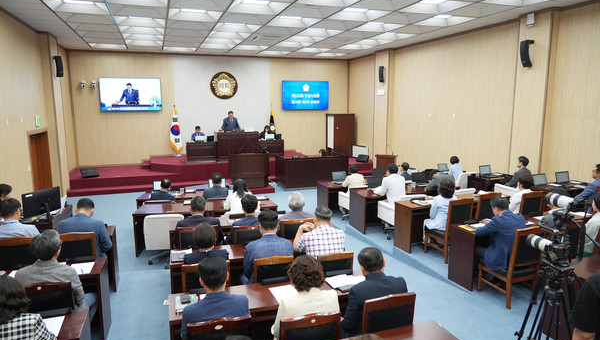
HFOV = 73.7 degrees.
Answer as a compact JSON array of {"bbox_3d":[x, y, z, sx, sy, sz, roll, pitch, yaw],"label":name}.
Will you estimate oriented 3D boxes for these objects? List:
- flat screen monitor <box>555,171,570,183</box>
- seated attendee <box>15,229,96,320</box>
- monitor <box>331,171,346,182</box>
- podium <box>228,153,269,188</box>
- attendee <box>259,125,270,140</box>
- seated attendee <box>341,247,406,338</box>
[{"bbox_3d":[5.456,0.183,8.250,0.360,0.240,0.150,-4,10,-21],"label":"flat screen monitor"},{"bbox_3d":[-2.129,1.149,3.548,0.560,1.260,0.800,-2,9,-11],"label":"seated attendee"},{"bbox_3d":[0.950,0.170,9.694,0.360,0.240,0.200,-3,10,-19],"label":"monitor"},{"bbox_3d":[-1.708,0.009,13.385,1.220,1.140,0.680,-3,10,-19],"label":"podium"},{"bbox_3d":[-1.247,-1.126,15.489,0.480,1.230,0.700,-3,10,-19],"label":"attendee"},{"bbox_3d":[0.549,1.183,3.178,0.540,1.280,0.720,-4,10,-24],"label":"seated attendee"}]

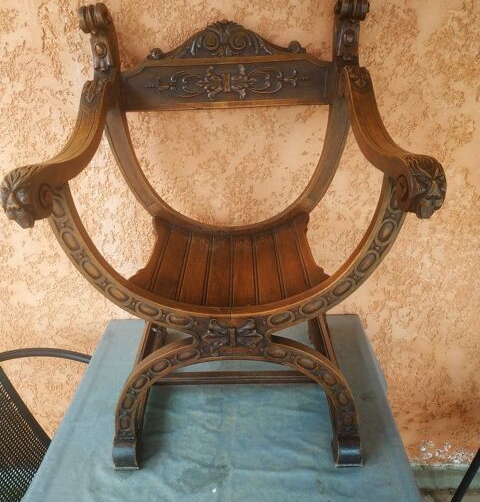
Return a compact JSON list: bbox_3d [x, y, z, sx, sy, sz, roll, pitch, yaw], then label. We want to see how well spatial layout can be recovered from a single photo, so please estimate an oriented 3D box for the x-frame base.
[{"bbox_3d":[-0.014,0.207,1.121,0.570,0.410,0.460,-1,29,1],"label":"x-frame base"}]

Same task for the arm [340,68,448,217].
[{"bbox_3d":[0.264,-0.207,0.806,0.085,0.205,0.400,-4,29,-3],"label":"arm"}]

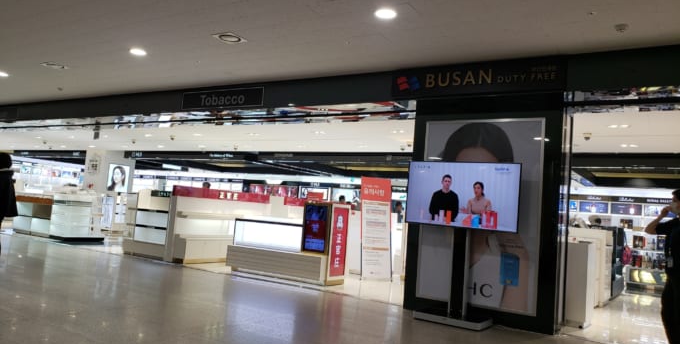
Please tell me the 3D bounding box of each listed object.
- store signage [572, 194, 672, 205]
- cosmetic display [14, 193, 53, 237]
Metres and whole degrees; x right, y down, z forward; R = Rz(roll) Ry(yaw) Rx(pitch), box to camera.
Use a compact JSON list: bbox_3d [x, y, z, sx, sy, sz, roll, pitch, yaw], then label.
[{"bbox_3d":[8.285,0.810,15.130,2.679,0.193,0.070,2,-5,31],"label":"store signage"},{"bbox_3d":[-7.521,1.116,13.054,1.470,0.980,0.600,2,-4,32],"label":"cosmetic display"}]

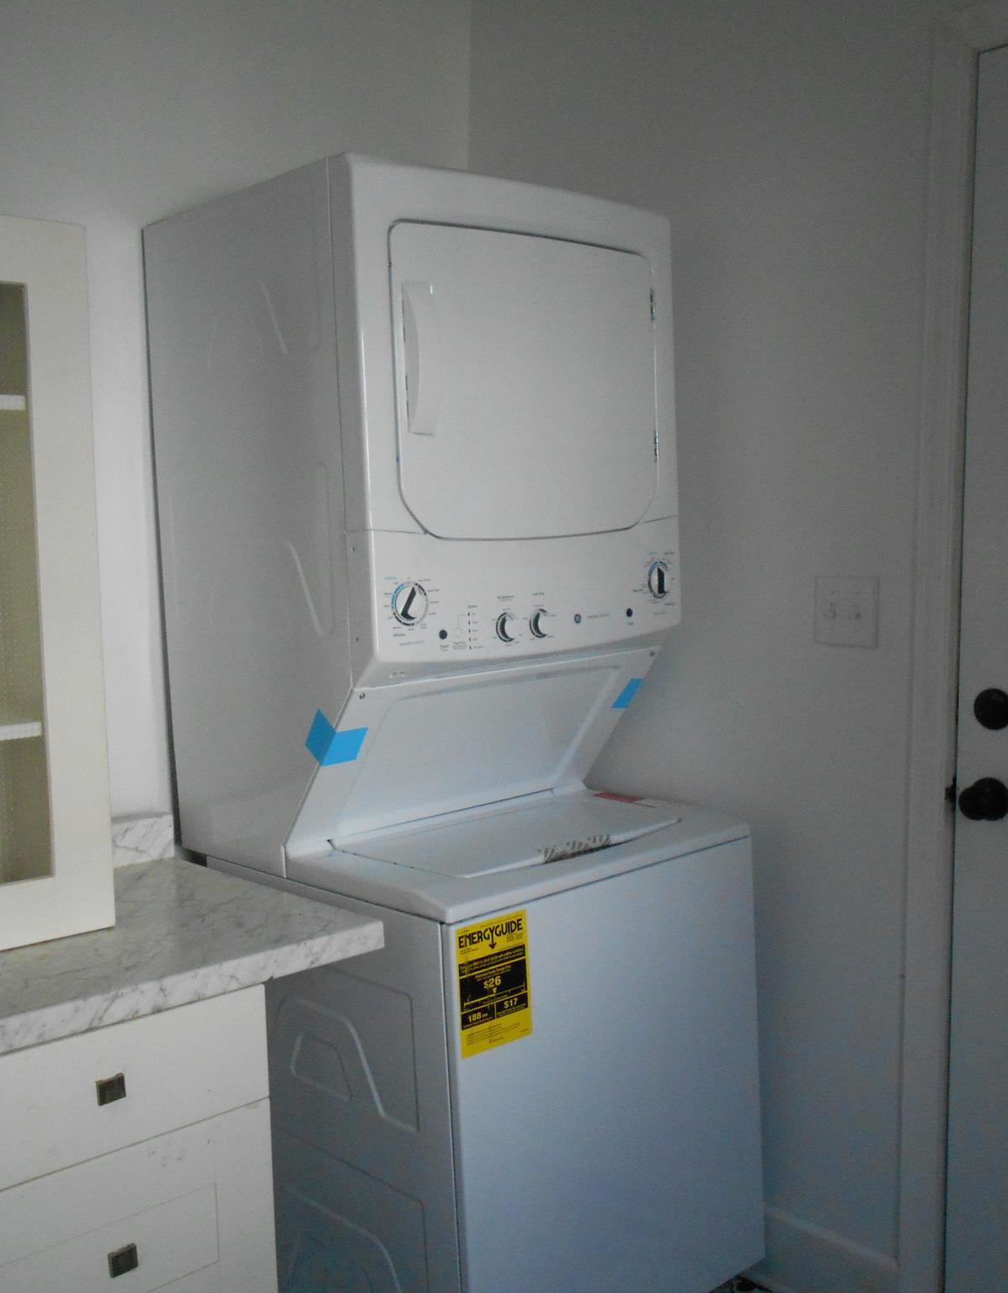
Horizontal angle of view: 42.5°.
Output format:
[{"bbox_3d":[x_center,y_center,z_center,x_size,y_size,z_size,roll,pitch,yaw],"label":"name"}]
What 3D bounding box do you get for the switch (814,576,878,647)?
[{"bbox_3d":[0.571,-0.058,2.158,0.015,0.115,0.117,-6,8,-42],"label":"switch"}]

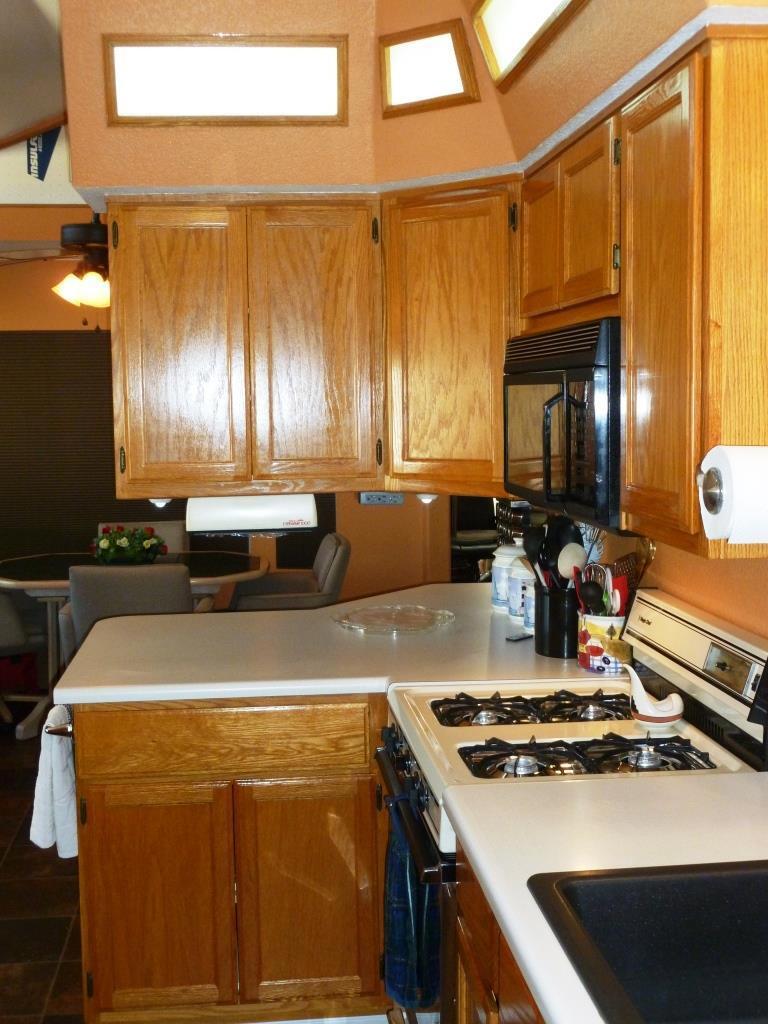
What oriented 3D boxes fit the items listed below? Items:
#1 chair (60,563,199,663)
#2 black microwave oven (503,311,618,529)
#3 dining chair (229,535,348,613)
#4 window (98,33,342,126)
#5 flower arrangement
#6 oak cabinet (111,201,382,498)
[{"bbox_3d":[-1.145,0.639,5.376,0.640,0.865,0.610,-1,6,-4],"label":"chair"},{"bbox_3d":[0.497,-0.196,2.438,0.370,0.385,0.745,-1,6,-7],"label":"black microwave oven"},{"bbox_3d":[-0.501,0.571,5.972,0.610,0.865,0.640,-2,6,-14],"label":"dining chair"},{"bbox_3d":[-0.369,-1.019,2.736,0.570,0.200,0.050,-1,21,-7],"label":"window"},{"bbox_3d":[-1.331,0.164,6.034,0.400,0.210,0.280,-1,6,-7],"label":"flower arrangement"},{"bbox_3d":[-0.356,-0.424,3.057,0.680,0.740,0.320,-1,6,-7],"label":"oak cabinet"}]

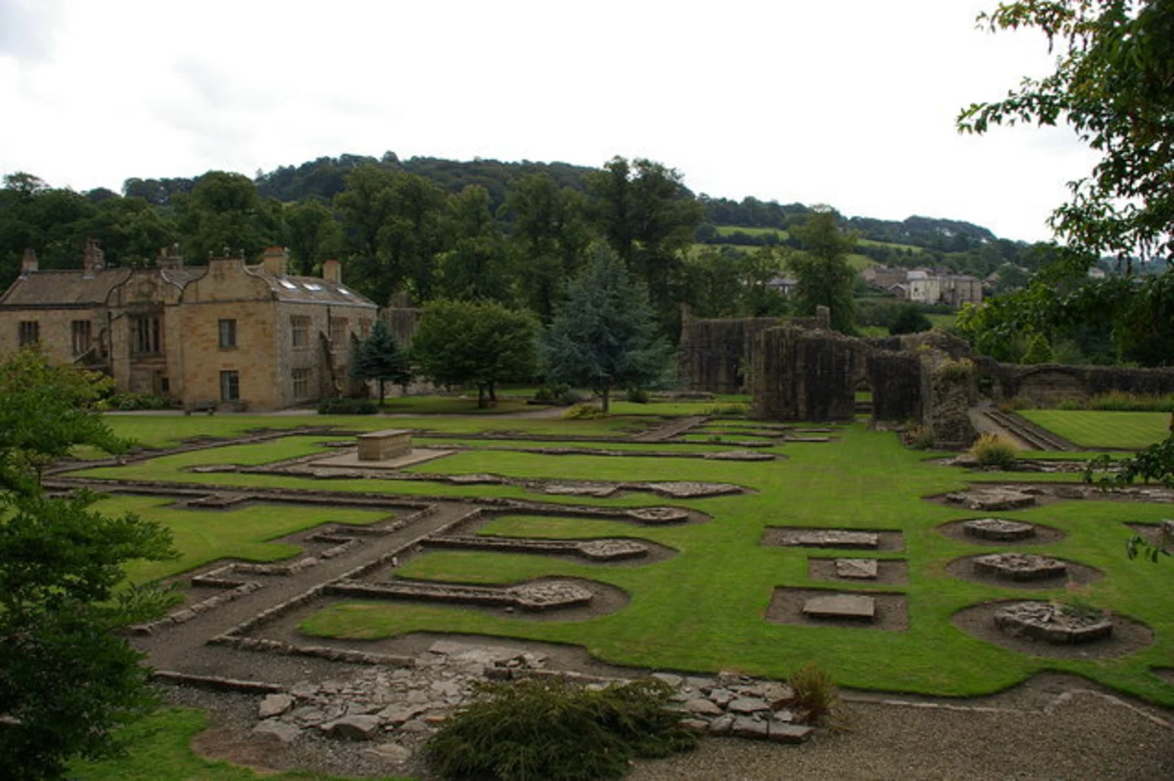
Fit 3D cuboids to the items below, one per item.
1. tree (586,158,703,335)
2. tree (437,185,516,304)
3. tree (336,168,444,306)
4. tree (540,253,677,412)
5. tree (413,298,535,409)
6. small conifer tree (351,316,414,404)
[{"bbox_3d":[6.290,-13.020,98.180,12.940,25.670,12.300,-1,4,0],"label":"tree"},{"bbox_3d":[-13.570,-12.430,105.230,9.740,24.070,9.740,-1,4,0],"label":"tree"},{"bbox_3d":[-23.180,-12.970,102.180,12.620,25.770,11.990,-1,4,0],"label":"tree"},{"bbox_3d":[1.200,-4.020,59.000,8.730,10.860,8.550,-1,4,0],"label":"tree"},{"bbox_3d":[-8.110,-2.660,63.410,8.970,7.800,8.520,-1,4,0],"label":"tree"},{"bbox_3d":[-15.820,-2.220,67.520,4.630,6.580,4.630,-1,4,0],"label":"small conifer tree"}]

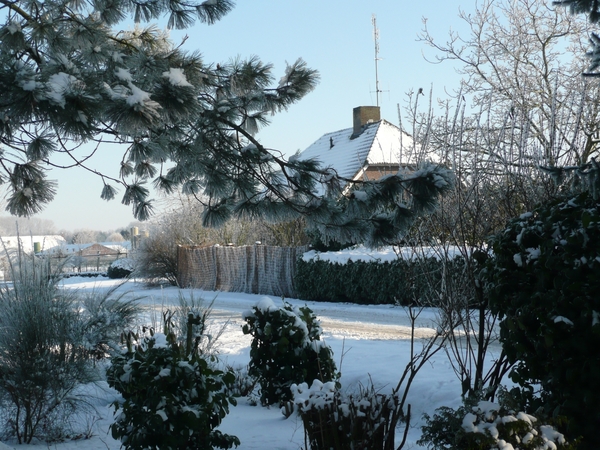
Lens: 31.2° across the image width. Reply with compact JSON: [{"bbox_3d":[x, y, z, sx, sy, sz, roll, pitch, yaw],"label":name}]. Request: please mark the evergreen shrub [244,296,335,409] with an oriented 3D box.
[{"bbox_3d":[-0.100,1.340,11.400,1.000,1.150,0.950,0,-1,0],"label":"evergreen shrub"}]

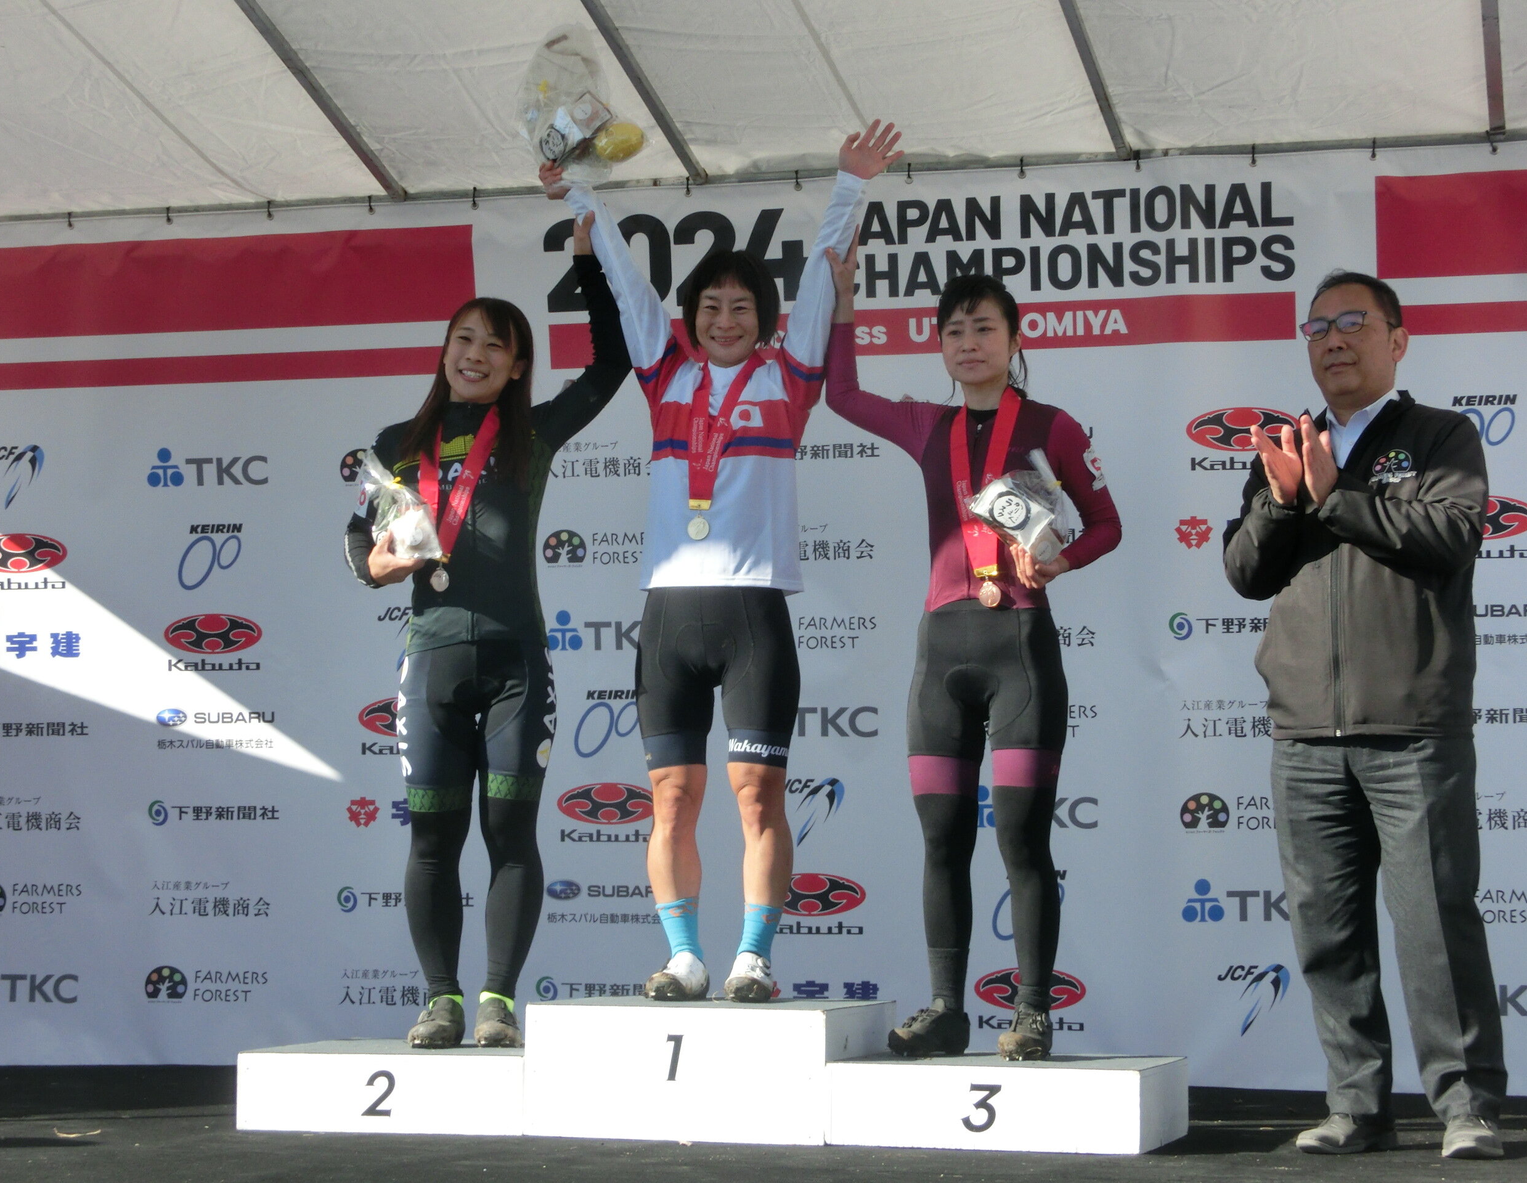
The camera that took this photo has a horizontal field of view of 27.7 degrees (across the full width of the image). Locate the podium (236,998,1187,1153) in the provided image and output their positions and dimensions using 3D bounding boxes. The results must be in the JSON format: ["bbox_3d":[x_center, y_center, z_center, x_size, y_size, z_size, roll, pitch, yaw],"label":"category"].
[{"bbox_3d":[-0.097,0.955,6.220,1.815,0.254,0.570,-1,-6,16],"label":"podium"}]

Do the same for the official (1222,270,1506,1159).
[{"bbox_3d":[1.141,0.214,5.886,0.520,1.675,0.470,-3,-7,28],"label":"official"}]

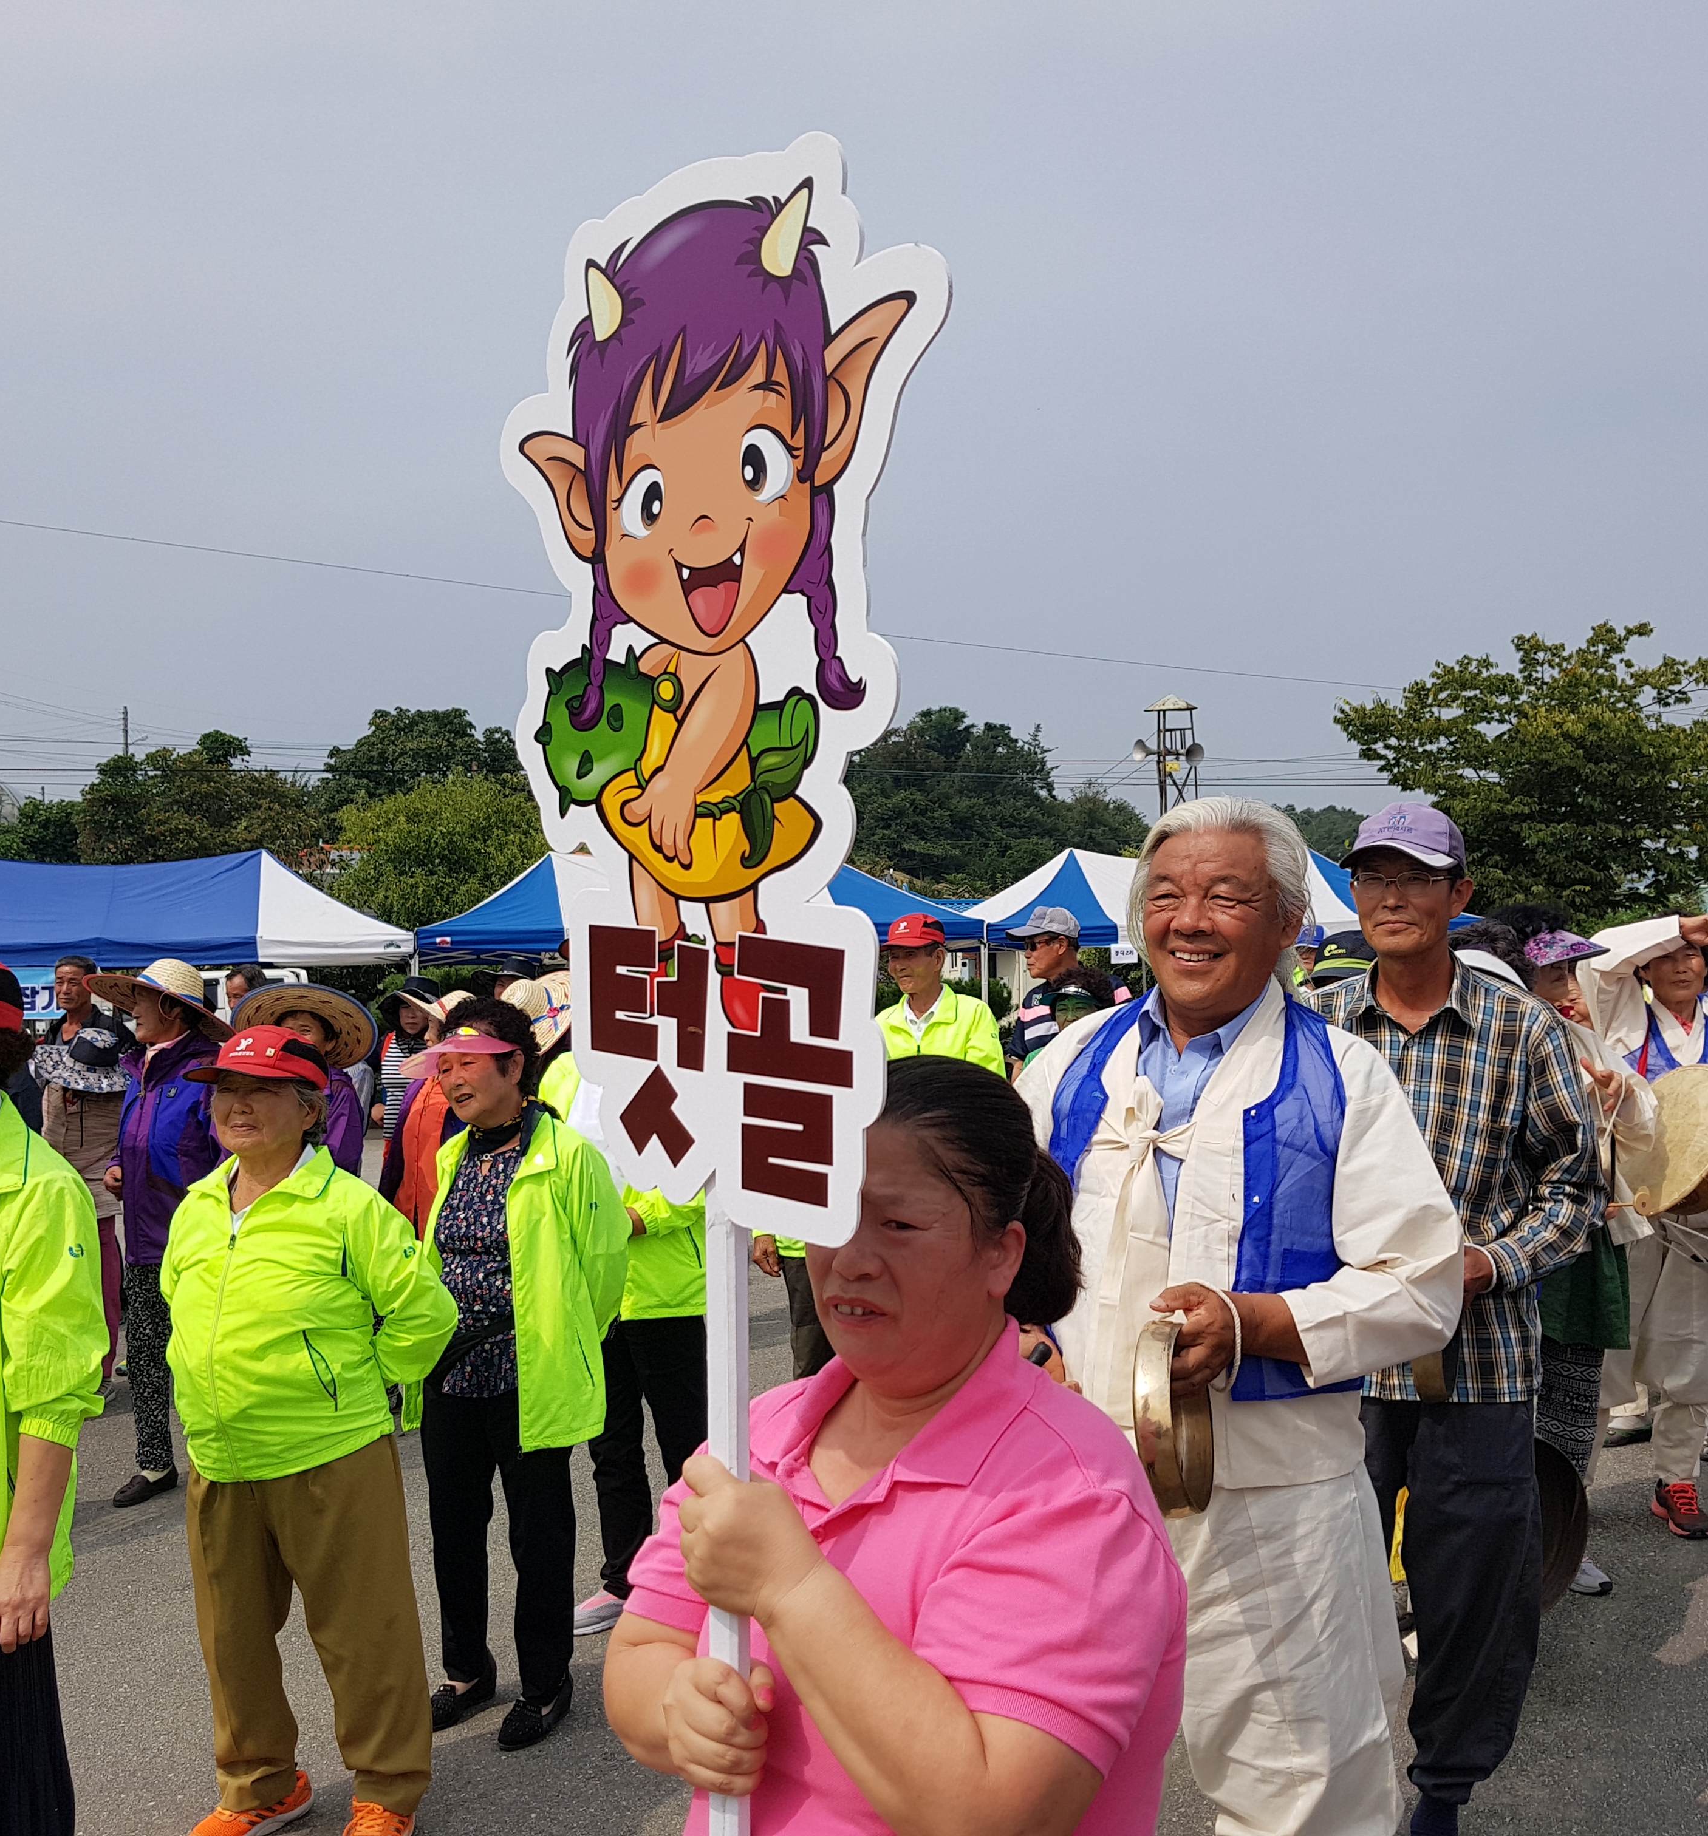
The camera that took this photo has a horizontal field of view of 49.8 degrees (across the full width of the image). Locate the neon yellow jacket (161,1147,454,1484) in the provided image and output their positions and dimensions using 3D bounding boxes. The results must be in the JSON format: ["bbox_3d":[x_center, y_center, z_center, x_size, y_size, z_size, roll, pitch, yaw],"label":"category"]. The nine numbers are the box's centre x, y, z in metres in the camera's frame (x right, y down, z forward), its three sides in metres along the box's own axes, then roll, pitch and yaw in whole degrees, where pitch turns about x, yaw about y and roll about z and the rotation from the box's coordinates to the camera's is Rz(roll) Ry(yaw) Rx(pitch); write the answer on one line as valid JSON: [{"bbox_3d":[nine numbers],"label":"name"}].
[{"bbox_3d":[-1.045,0.756,3.520,0.550,0.610,0.360,-2,-2,15],"label":"neon yellow jacket"}]

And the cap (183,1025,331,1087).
[{"bbox_3d":[-1.060,0.248,3.270,0.190,0.130,0.270,-2,-9,17],"label":"cap"}]

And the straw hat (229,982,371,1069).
[{"bbox_3d":[-1.506,0.253,5.084,0.420,0.140,0.420,-2,-35,9],"label":"straw hat"}]

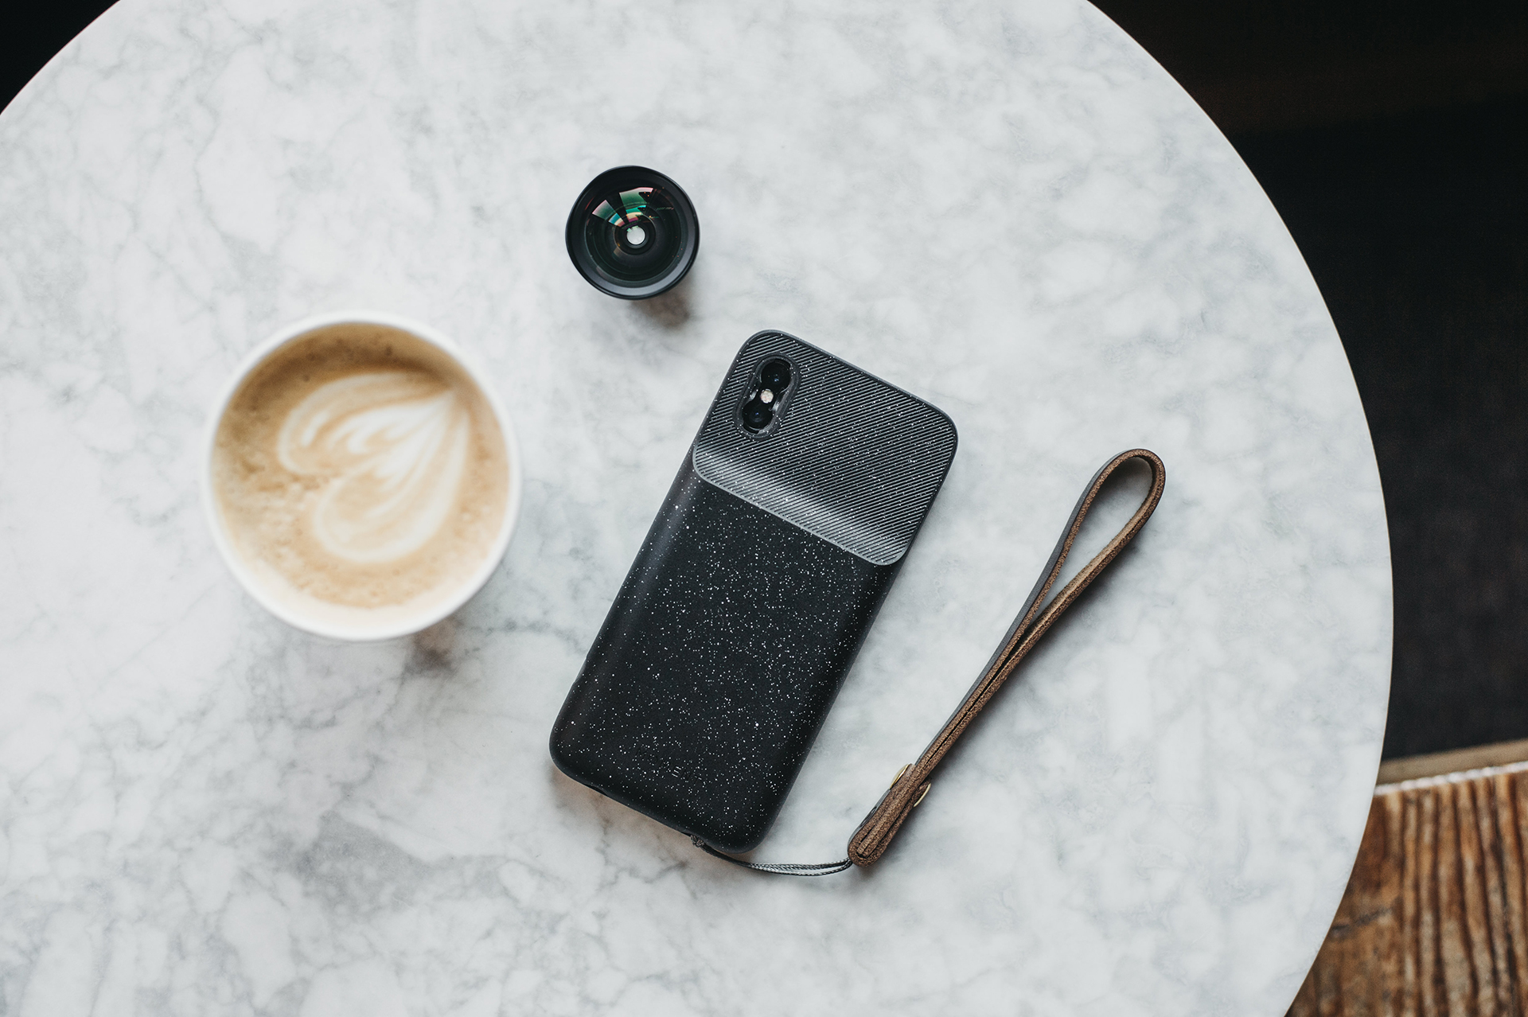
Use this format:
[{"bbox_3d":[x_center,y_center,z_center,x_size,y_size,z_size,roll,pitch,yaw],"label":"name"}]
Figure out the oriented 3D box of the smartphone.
[{"bbox_3d":[-0.003,0.027,0.662,0.076,0.017,0.155,26,93,-2],"label":"smartphone"}]

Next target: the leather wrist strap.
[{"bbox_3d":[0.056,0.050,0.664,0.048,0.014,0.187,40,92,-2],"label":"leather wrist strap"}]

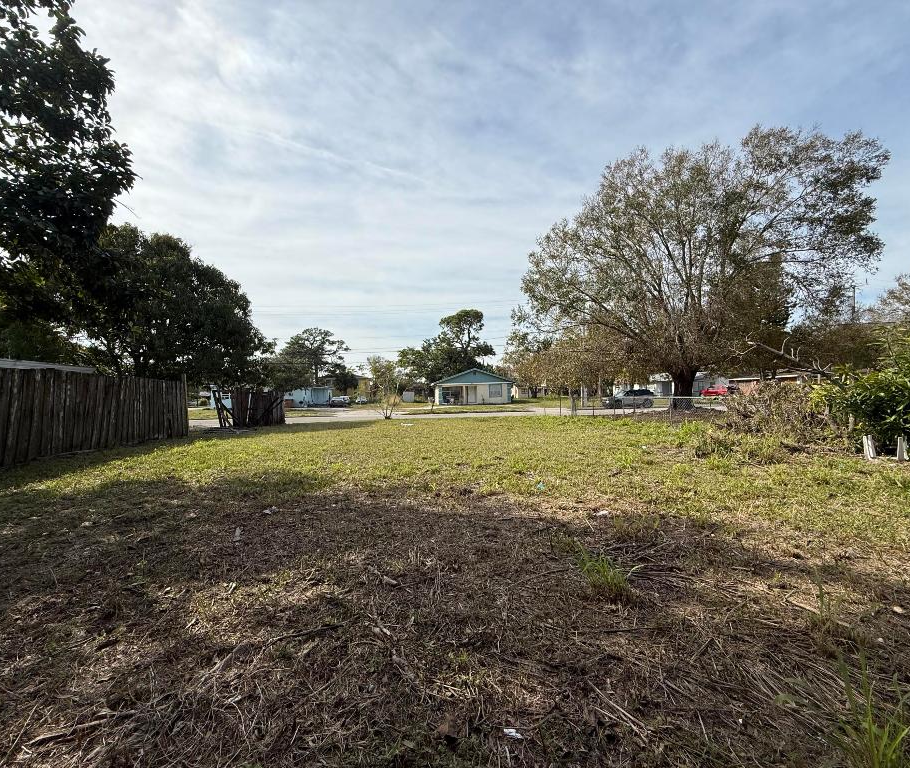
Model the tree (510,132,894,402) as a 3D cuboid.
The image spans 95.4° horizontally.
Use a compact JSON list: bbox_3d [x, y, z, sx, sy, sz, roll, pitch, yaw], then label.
[{"bbox_3d":[14.639,-6.637,26.300,18.800,16.200,17.500,-1,-1,0],"label":"tree"}]

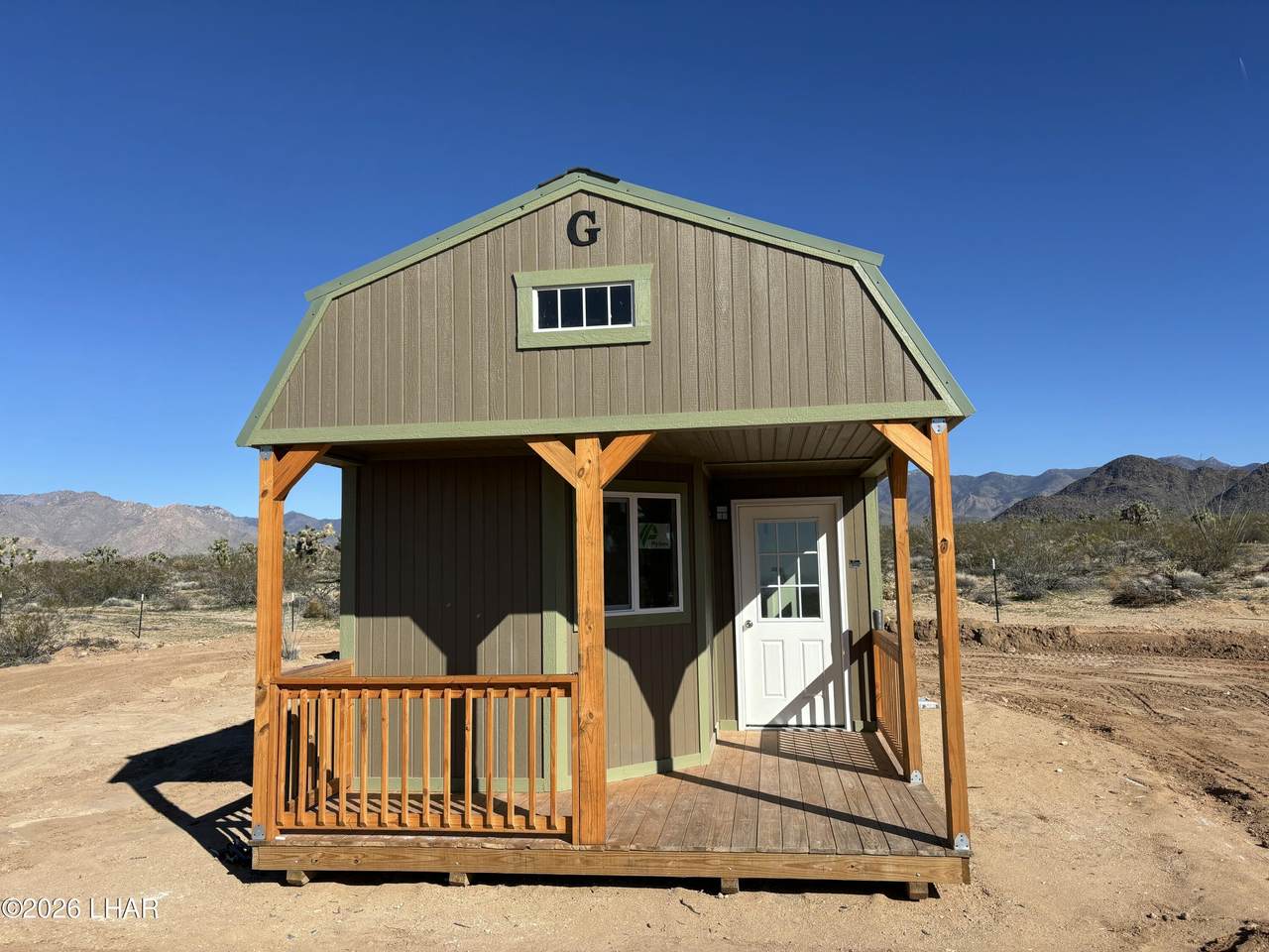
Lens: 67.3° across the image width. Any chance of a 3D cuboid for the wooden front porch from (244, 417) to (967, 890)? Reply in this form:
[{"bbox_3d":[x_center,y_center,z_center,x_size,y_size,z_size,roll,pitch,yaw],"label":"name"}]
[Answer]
[{"bbox_3d":[-0.005,1.159,7.101,3.985,2.490,3.680,-2,-6,7],"label":"wooden front porch"}]

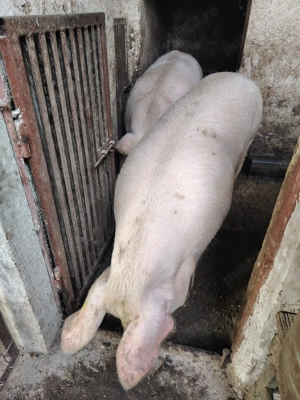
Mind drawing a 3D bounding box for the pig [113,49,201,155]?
[{"bbox_3d":[0.090,-0.525,2.259,0.460,0.820,1.300,9,38,11],"label":"pig"}]

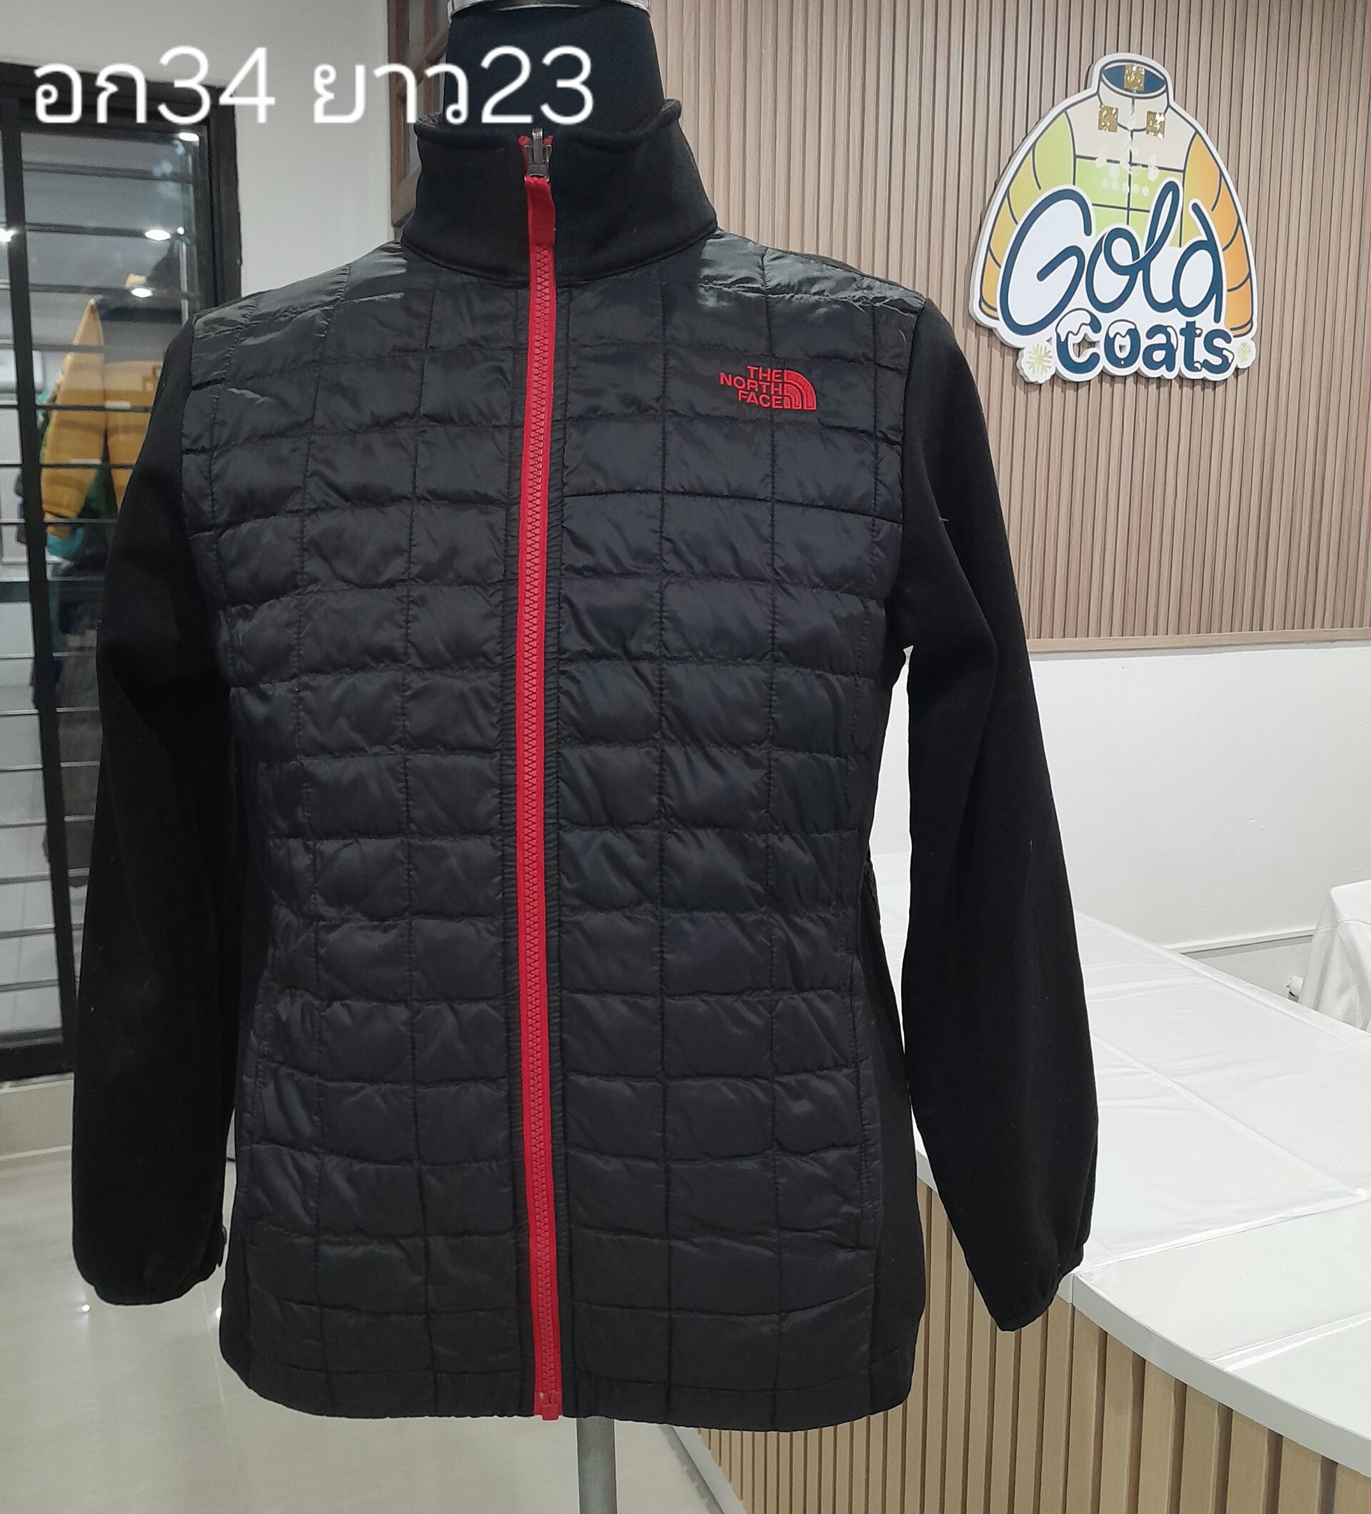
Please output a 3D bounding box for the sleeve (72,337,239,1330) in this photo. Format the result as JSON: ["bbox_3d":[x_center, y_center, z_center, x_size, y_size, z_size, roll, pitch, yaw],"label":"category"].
[{"bbox_3d":[-0.288,0.040,0.765,0.095,0.550,0.150,5,8,5],"label":"sleeve"}]

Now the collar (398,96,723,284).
[{"bbox_3d":[-0.064,-0.284,0.700,0.162,0.110,0.148,0,8,0],"label":"collar"}]

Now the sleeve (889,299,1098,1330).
[{"bbox_3d":[0.161,0.040,0.730,0.100,0.550,0.150,-4,8,5],"label":"sleeve"}]

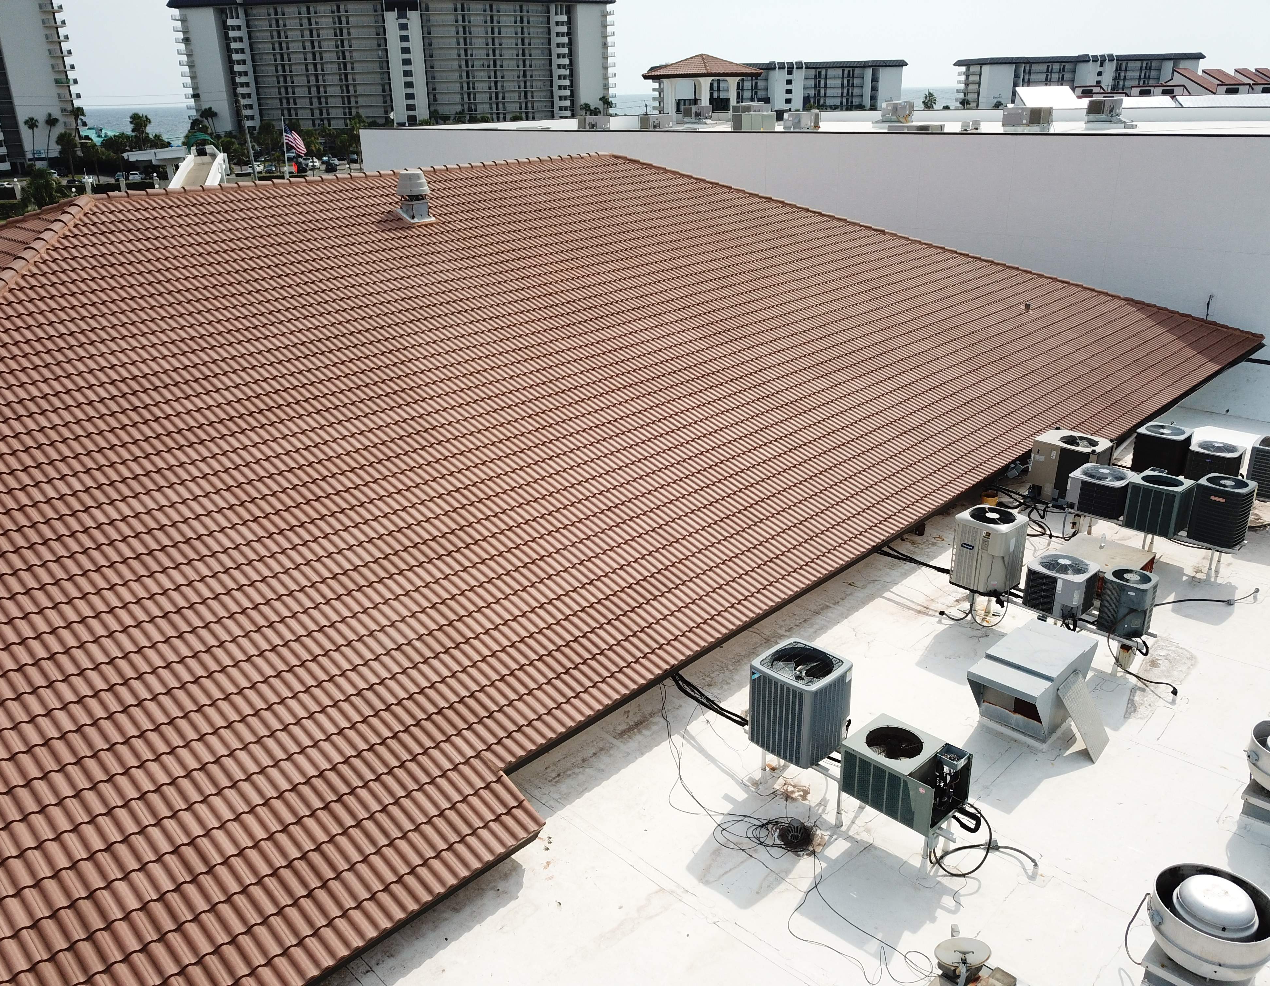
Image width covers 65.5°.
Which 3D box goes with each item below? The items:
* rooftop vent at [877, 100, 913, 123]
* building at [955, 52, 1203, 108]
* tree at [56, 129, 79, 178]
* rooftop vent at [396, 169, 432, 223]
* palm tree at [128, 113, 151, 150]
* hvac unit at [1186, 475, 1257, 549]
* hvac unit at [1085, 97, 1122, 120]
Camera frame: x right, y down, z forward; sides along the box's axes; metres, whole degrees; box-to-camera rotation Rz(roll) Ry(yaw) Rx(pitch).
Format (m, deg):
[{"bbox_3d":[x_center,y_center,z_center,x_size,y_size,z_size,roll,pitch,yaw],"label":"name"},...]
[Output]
[{"bbox_3d":[15.478,-22.492,58.129,1.500,1.050,1.050,19,29,40],"label":"rooftop vent"},{"bbox_3d":[152.181,-140.025,342.042,71.900,20.179,20.000,1,22,6],"label":"building"},{"bbox_3d":[-109.264,-65.220,190.819,4.000,9.130,4.000,-1,22,0],"label":"tree"},{"bbox_3d":[-4.744,-6.371,21.177,0.720,1.000,0.720,-1,22,1],"label":"rooftop vent"},{"bbox_3d":[-116.176,-83.862,234.151,4.800,11.450,4.400,-1,22,0],"label":"palm tree"},{"bbox_3d":[9.669,0.296,16.244,0.670,0.970,0.690,-21,29,-39],"label":"hvac unit"},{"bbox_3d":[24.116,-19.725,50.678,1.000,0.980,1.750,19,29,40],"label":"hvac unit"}]

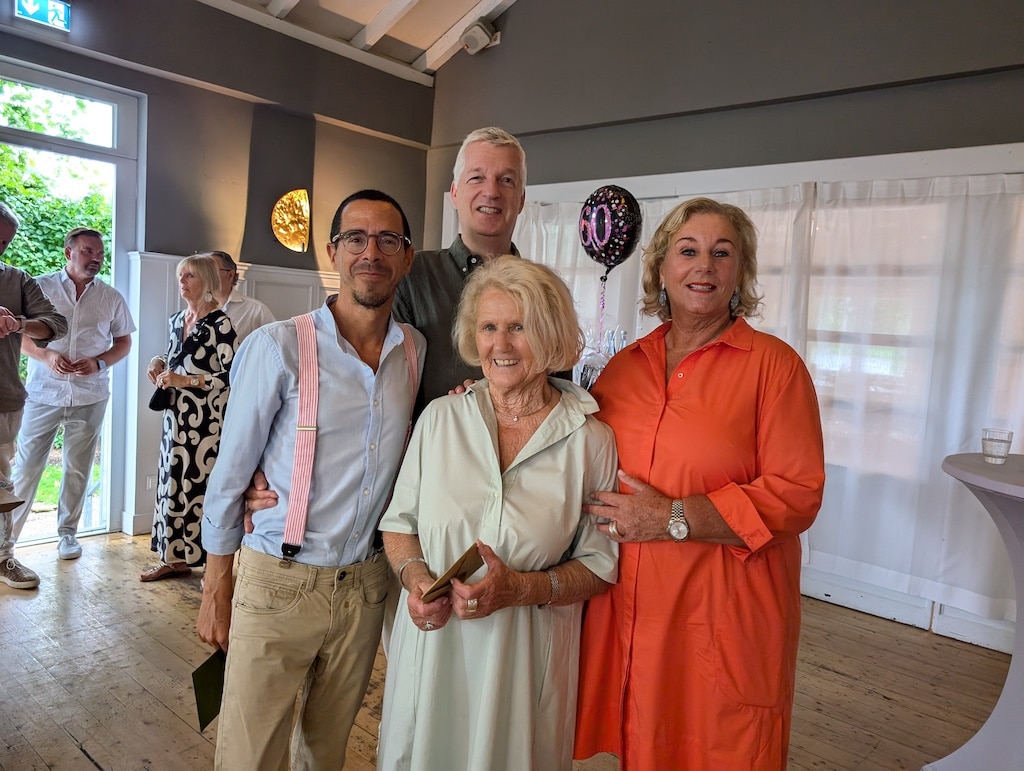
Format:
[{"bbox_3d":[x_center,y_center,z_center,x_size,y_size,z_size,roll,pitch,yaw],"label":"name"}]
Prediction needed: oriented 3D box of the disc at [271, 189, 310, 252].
[{"bbox_3d":[-1.483,-1.105,4.760,0.110,0.420,0.260,9,8,43],"label":"disc"}]

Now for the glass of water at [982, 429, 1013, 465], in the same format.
[{"bbox_3d":[1.513,0.189,2.215,0.081,0.099,0.081,4,6,0],"label":"glass of water"}]

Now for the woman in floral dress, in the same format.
[{"bbox_3d":[-1.724,0.154,3.771,0.460,1.680,0.430,8,7,38],"label":"woman in floral dress"}]

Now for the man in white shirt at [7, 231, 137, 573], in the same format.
[{"bbox_3d":[-2.428,0.035,3.892,0.600,1.800,0.400,1,6,-26],"label":"man in white shirt"}]

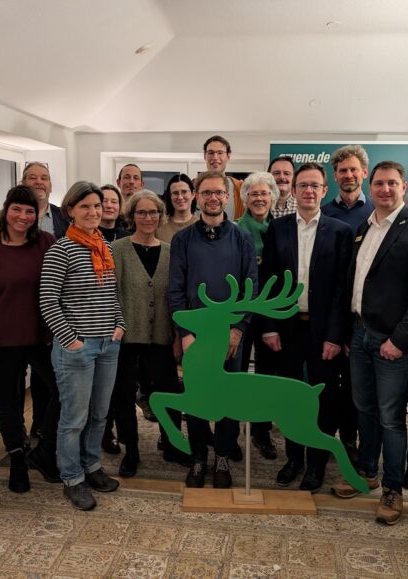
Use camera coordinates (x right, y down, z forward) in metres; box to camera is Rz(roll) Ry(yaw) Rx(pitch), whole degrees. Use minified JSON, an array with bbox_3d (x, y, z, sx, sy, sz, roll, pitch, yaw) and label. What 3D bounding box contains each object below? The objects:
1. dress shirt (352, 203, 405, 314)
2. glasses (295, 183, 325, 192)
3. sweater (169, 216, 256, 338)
[{"bbox_3d":[0.885,-0.145,2.690,0.380,0.570,0.270,4,7,28],"label":"dress shirt"},{"bbox_3d":[0.575,-0.553,2.892,0.145,0.056,0.135,2,7,12],"label":"glasses"},{"bbox_3d":[0.053,-0.068,2.971,0.510,0.693,0.300,0,7,0],"label":"sweater"}]

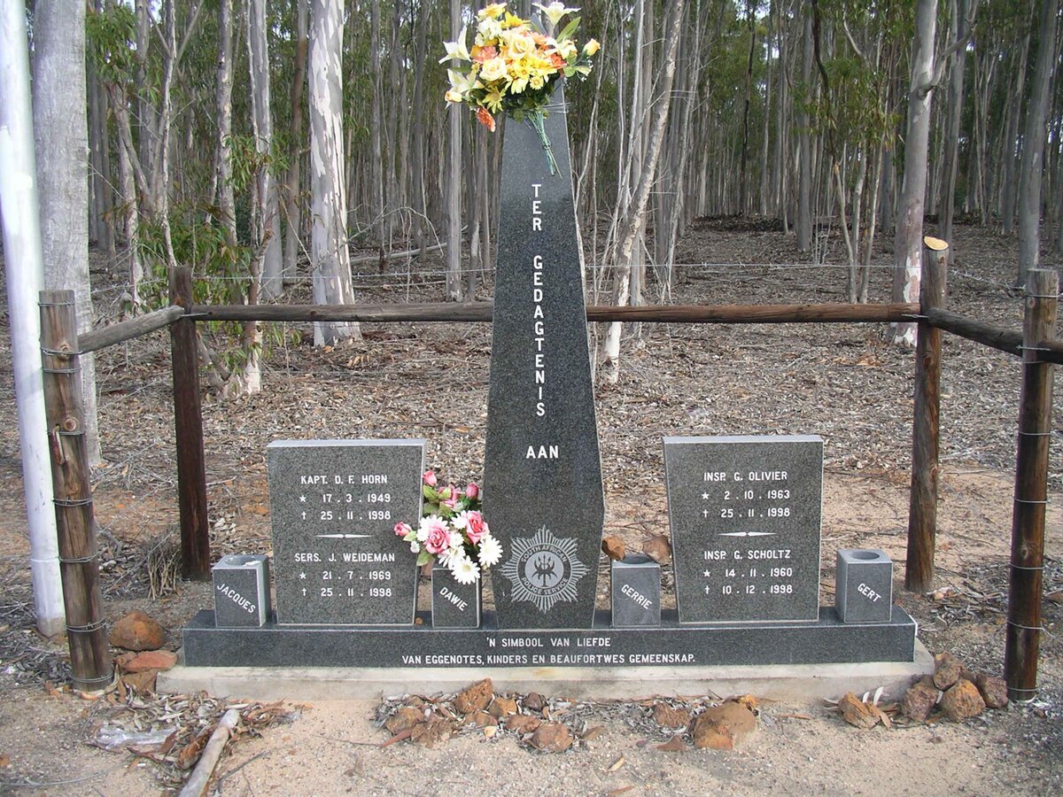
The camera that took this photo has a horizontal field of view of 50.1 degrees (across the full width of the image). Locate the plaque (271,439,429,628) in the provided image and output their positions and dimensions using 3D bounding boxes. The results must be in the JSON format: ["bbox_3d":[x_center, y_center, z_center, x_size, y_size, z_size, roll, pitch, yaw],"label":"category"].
[{"bbox_3d":[-0.601,0.450,3.782,0.512,0.612,0.077,-1,9,2],"label":"plaque"}]

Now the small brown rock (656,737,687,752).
[{"bbox_3d":[0.411,1.010,3.326,0.092,0.034,0.060,-1,9,2],"label":"small brown rock"}]

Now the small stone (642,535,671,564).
[{"bbox_3d":[0.420,0.505,3.791,0.097,0.085,0.080,-1,9,2],"label":"small stone"}]

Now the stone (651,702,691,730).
[{"bbox_3d":[0.416,0.946,3.381,0.117,0.065,0.093,-1,10,2],"label":"stone"}]

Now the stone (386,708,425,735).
[{"bbox_3d":[-0.381,0.974,3.428,0.120,0.069,0.096,-1,9,2],"label":"stone"}]

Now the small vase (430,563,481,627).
[{"bbox_3d":[-0.241,0.629,3.711,0.145,0.198,0.142,-1,10,2],"label":"small vase"}]

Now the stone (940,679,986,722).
[{"bbox_3d":[1.330,0.931,3.509,0.128,0.120,0.109,-1,9,2],"label":"stone"}]

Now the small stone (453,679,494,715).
[{"bbox_3d":[-0.182,0.934,3.560,0.121,0.101,0.091,-1,9,2],"label":"small stone"}]

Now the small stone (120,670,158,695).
[{"bbox_3d":[-1.301,0.937,3.768,0.115,0.078,0.098,-1,9,2],"label":"small stone"}]

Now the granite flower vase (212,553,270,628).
[{"bbox_3d":[-0.977,0.653,3.849,0.150,0.201,0.150,-1,9,2],"label":"granite flower vase"}]

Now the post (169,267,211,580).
[{"bbox_3d":[-1.422,0.117,4.731,0.110,1.301,0.110,-1,10,2],"label":"post"}]

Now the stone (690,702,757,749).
[{"bbox_3d":[0.567,0.969,3.361,0.194,0.109,0.165,-1,9,2],"label":"stone"}]

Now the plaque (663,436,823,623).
[{"bbox_3d":[0.675,0.423,3.650,0.499,0.593,0.095,-1,10,2],"label":"plaque"}]

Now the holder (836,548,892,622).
[{"bbox_3d":[1.103,0.621,3.773,0.146,0.198,0.149,-1,9,3],"label":"holder"}]

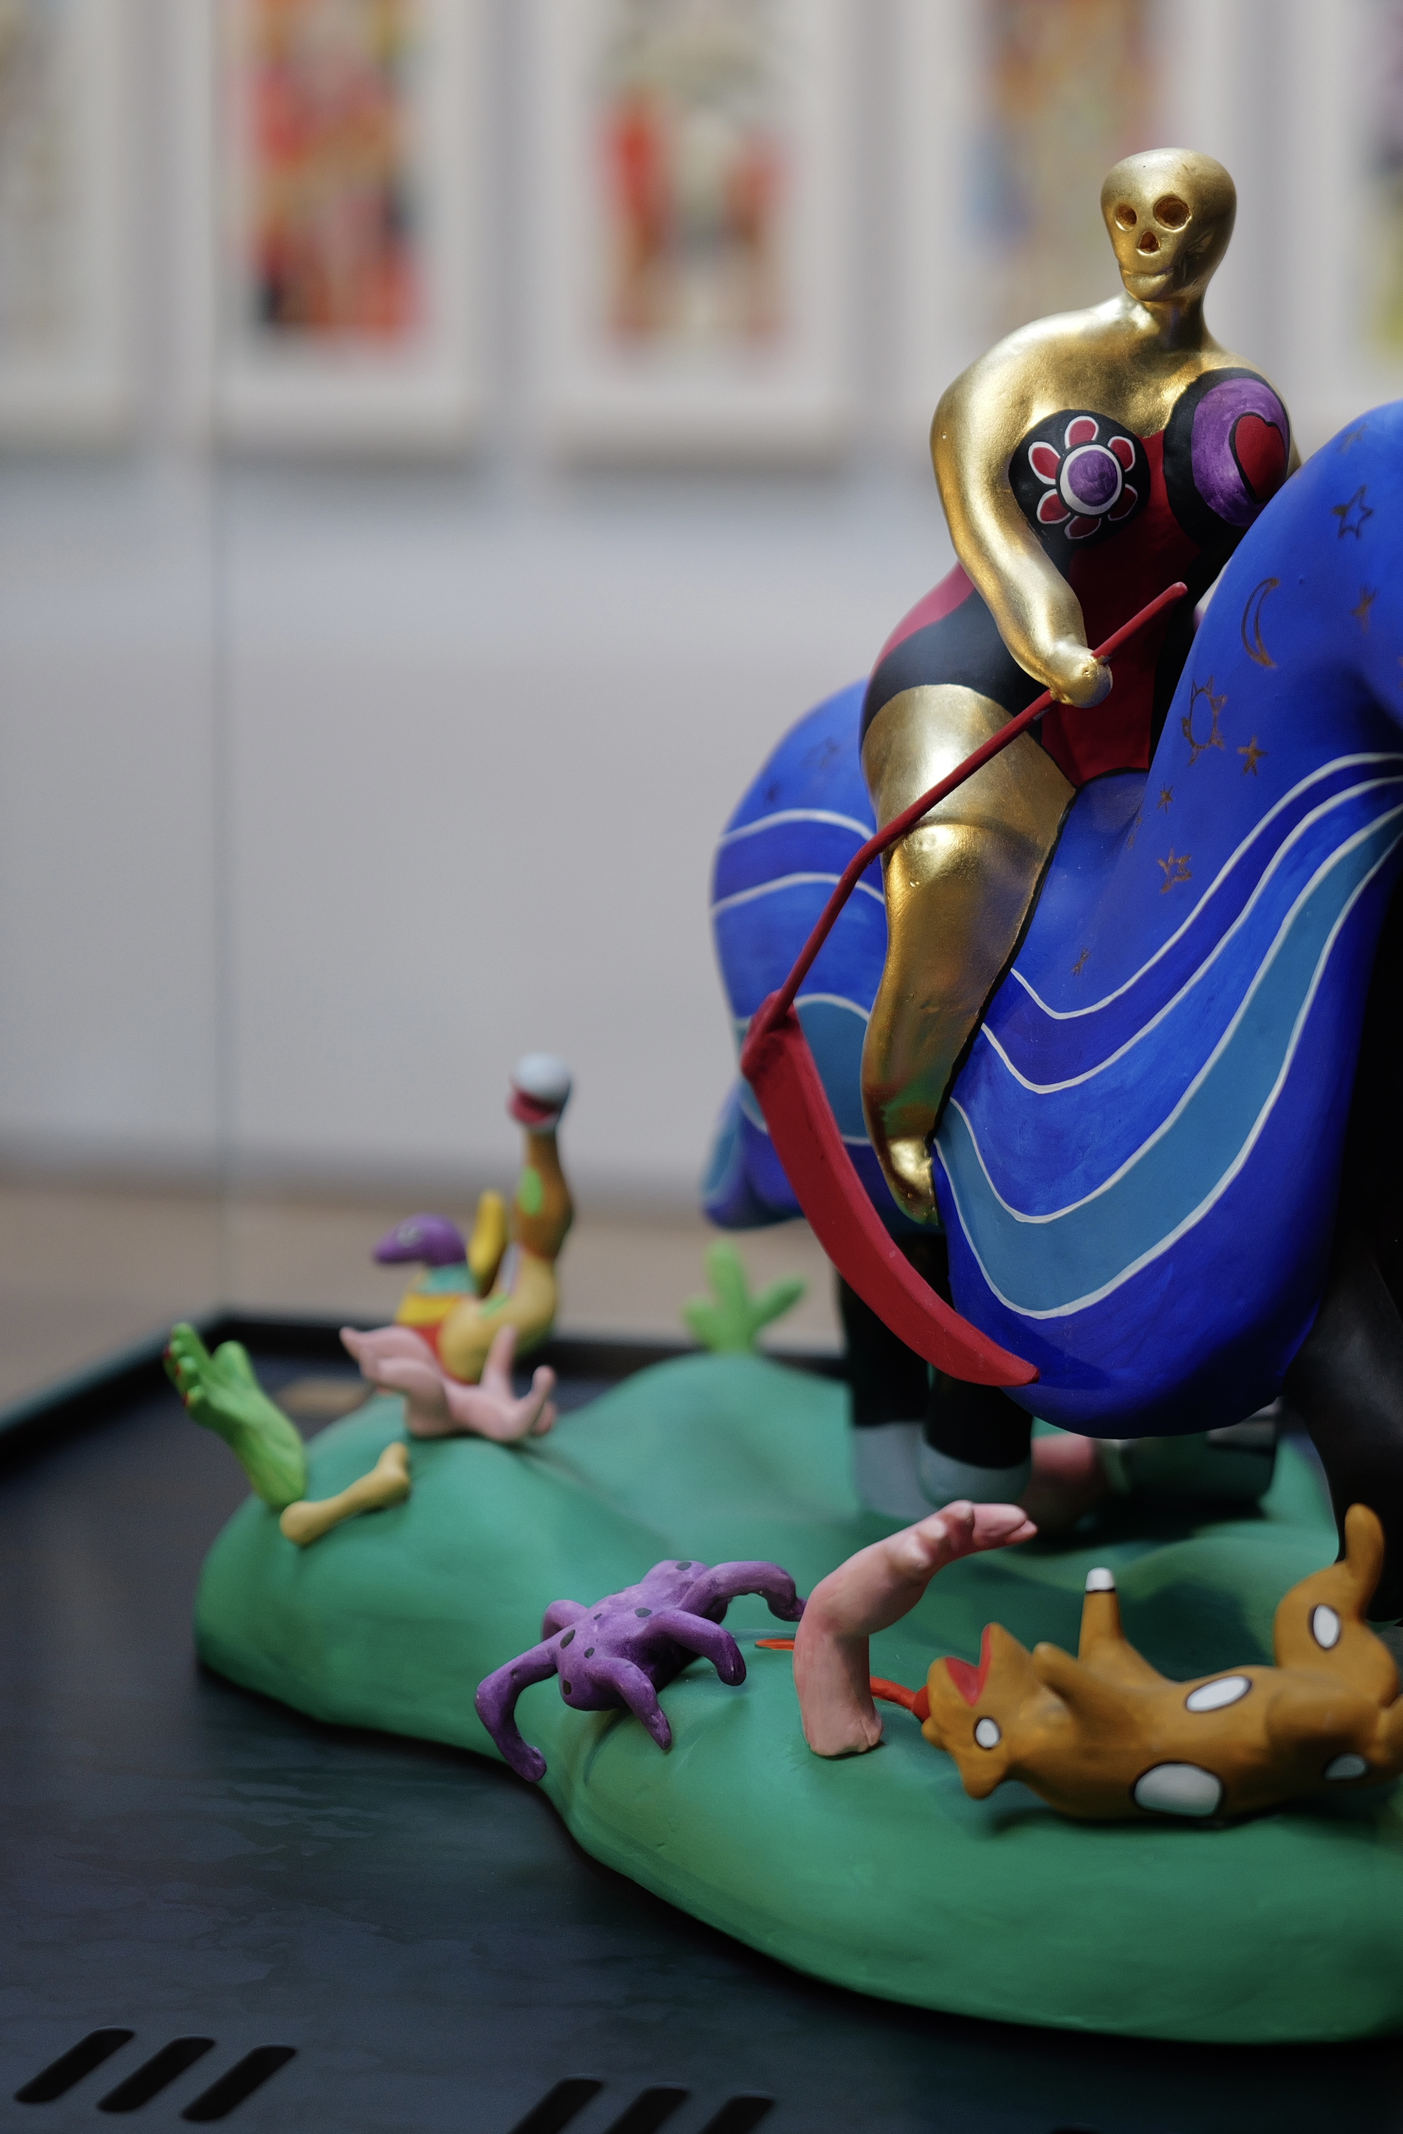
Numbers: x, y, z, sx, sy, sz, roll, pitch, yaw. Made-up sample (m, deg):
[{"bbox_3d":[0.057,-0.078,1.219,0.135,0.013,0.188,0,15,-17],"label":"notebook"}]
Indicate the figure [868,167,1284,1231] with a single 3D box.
[{"bbox_3d":[0.127,-0.122,1.213,0.166,0.339,0.116,-4,9,-28],"label":"figure"}]

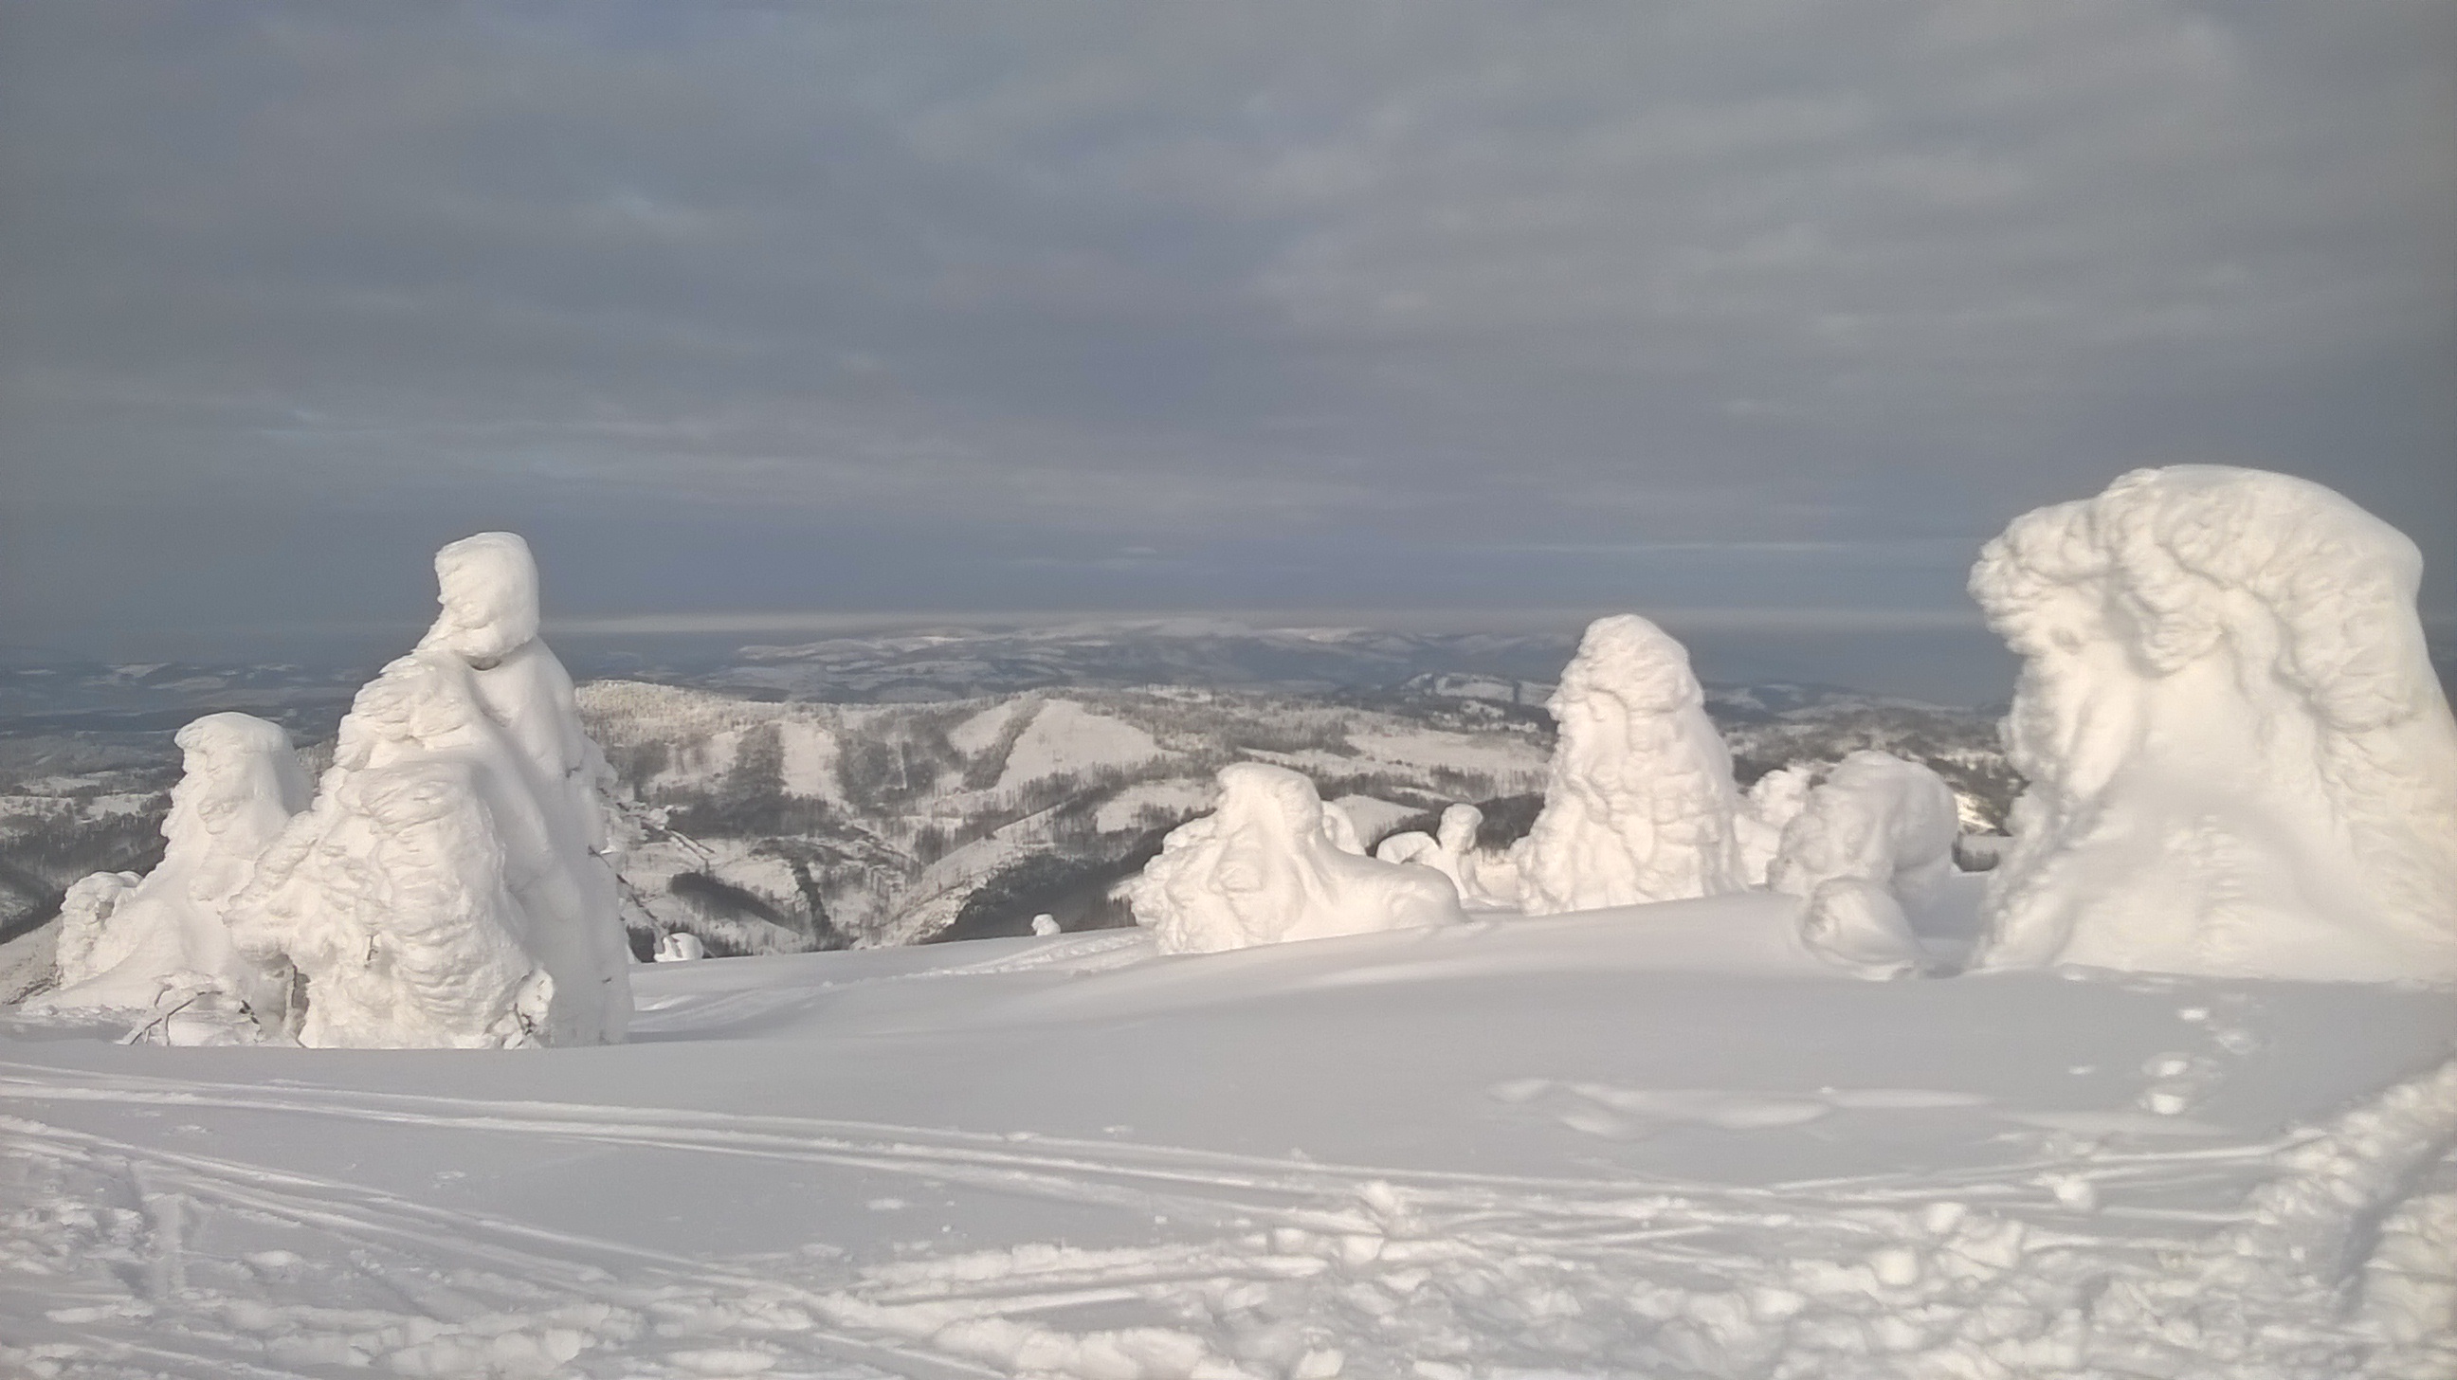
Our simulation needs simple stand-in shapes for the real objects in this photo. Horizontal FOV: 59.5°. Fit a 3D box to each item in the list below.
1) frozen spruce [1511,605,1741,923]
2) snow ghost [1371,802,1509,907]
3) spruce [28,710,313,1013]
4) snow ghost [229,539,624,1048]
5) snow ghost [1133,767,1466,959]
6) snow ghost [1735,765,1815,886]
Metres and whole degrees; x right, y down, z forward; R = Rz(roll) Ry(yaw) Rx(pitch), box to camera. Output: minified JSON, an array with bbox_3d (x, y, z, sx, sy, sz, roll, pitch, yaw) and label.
[{"bbox_3d":[2.886,0.540,15.500,1.682,2.144,1.700,0,2,0],"label":"frozen spruce"},{"bbox_3d":[1.792,1.407,18.000,1.103,0.898,0.900,0,2,0],"label":"snow ghost"},{"bbox_3d":[-6.539,1.087,13.300,1.676,1.851,1.600,0,2,0],"label":"spruce"},{"bbox_3d":[-4.267,0.539,11.500,2.134,2.708,2.000,0,2,0],"label":"snow ghost"},{"bbox_3d":[0.428,1.061,13.500,2.080,1.182,1.600,0,2,0],"label":"snow ghost"},{"bbox_3d":[4.750,1.223,18.500,1.004,1.134,1.000,0,2,0],"label":"snow ghost"}]

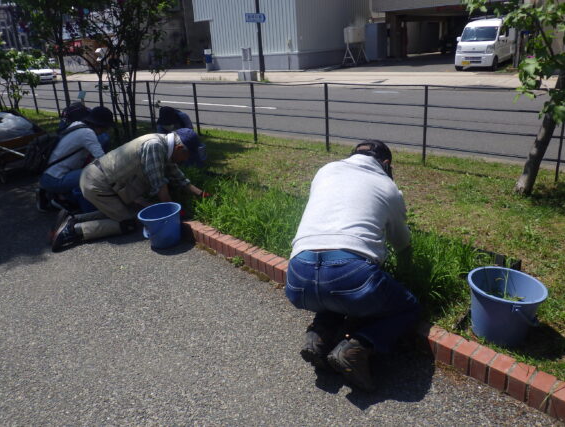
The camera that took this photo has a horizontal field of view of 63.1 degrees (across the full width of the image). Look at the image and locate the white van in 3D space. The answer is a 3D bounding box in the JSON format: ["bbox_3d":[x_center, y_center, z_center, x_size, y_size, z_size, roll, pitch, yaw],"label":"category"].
[{"bbox_3d":[8.200,-6.790,18.560,1.480,1.900,3.400,11,24,33],"label":"white van"}]

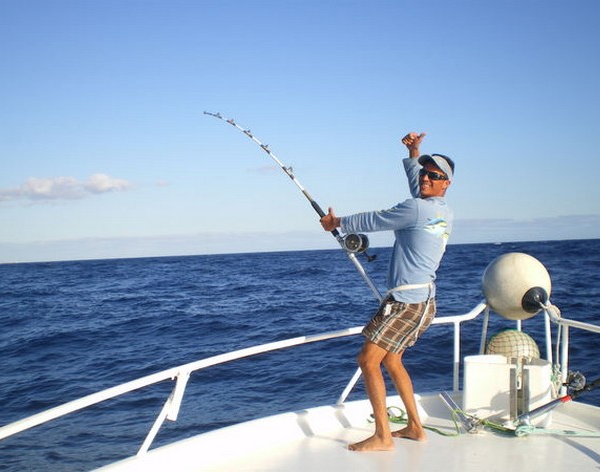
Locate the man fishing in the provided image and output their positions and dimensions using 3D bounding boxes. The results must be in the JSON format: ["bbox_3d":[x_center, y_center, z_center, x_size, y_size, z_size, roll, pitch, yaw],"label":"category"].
[{"bbox_3d":[0.500,0.290,4.400,0.760,1.810,0.580,-3,-1,24],"label":"man fishing"}]

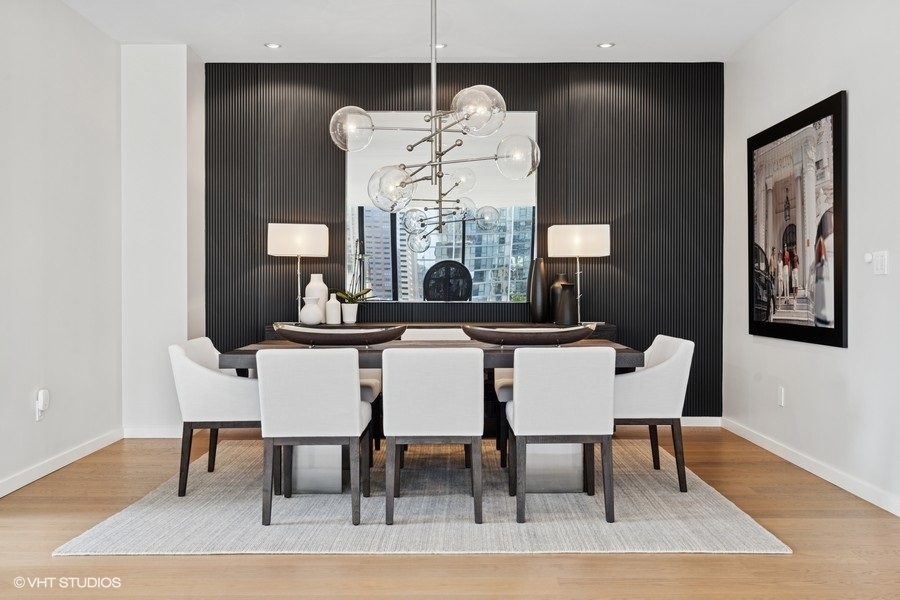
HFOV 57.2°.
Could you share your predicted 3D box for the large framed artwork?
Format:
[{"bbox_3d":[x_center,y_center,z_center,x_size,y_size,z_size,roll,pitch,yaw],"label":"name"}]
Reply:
[{"bbox_3d":[2.106,-0.434,5.086,0.035,1.365,1.391,0,1,0],"label":"large framed artwork"}]

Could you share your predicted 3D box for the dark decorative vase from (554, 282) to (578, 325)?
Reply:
[{"bbox_3d":[0.860,0.033,6.070,0.165,0.308,0.165,0,1,0],"label":"dark decorative vase"}]

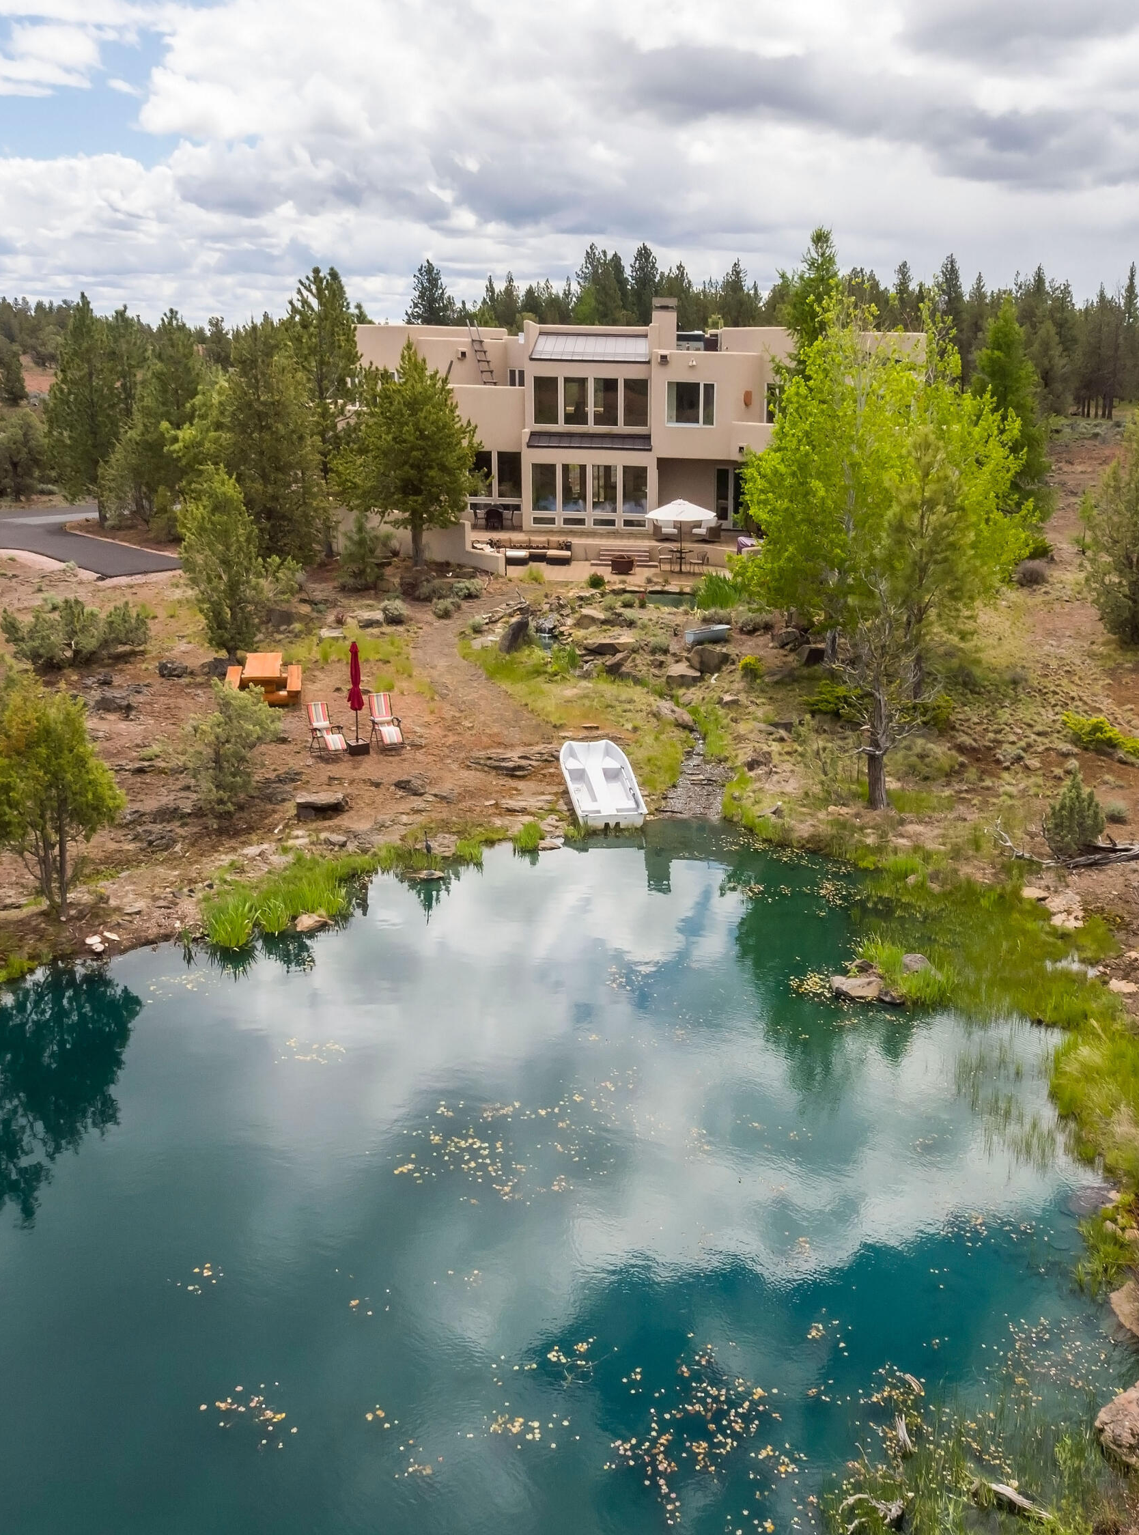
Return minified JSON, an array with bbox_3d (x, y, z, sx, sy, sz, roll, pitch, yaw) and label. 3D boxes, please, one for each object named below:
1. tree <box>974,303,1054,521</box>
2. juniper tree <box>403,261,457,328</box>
[{"bbox_3d":[17.206,-13.599,54.105,3.170,8.230,3.170,0,17,0],"label":"tree"},{"bbox_3d":[-8.088,-23.576,80.586,3.900,9.680,3.800,0,17,0],"label":"juniper tree"}]

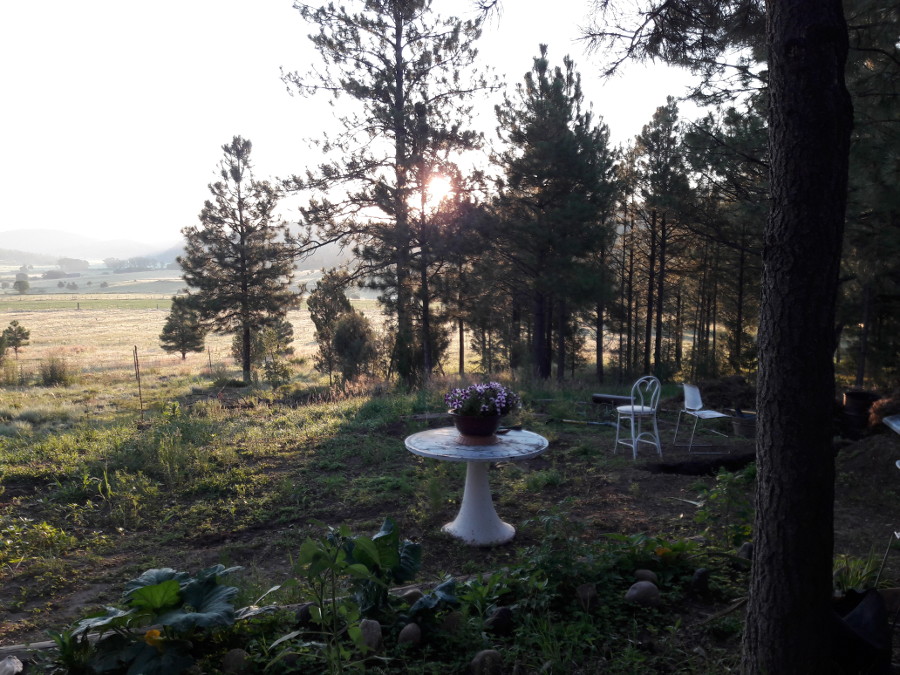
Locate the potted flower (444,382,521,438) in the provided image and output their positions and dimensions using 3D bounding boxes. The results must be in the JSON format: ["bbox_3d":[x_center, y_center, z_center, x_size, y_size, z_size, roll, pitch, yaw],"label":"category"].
[{"bbox_3d":[0.245,0.555,5.500,0.540,0.400,0.480,0,4,0],"label":"potted flower"}]

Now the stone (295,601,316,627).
[{"bbox_3d":[-0.794,1.512,3.974,0.104,0.118,0.105,0,4,0],"label":"stone"}]

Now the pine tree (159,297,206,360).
[{"bbox_3d":[-16.902,-0.569,46.000,2.950,4.050,2.900,0,4,0],"label":"pine tree"}]

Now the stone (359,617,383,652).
[{"bbox_3d":[-0.411,1.541,3.765,0.130,0.191,0.104,0,5,0],"label":"stone"}]

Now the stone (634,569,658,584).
[{"bbox_3d":[1.223,1.509,4.529,0.155,0.130,0.132,0,5,0],"label":"stone"}]

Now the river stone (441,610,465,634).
[{"bbox_3d":[0.013,1.512,3.862,0.121,0.115,0.112,0,4,0],"label":"river stone"}]

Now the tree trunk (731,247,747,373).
[{"bbox_3d":[7.344,-0.712,18.500,0.200,3.300,0.200,0,4,0],"label":"tree trunk"}]

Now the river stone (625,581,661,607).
[{"bbox_3d":[1.141,1.518,4.314,0.213,0.147,0.171,0,5,0],"label":"river stone"}]

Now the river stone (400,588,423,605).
[{"bbox_3d":[-0.216,1.545,4.319,0.160,0.092,0.136,0,5,0],"label":"river stone"}]

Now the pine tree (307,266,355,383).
[{"bbox_3d":[-2.849,-0.229,17.384,1.106,2.824,1.106,0,5,0],"label":"pine tree"}]

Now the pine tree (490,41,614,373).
[{"bbox_3d":[2.656,-3.053,18.161,3.151,8.268,3.151,0,5,0],"label":"pine tree"}]

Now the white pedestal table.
[{"bbox_3d":[0.210,1.179,5.740,1.125,0.730,1.125,0,5,0],"label":"white pedestal table"}]

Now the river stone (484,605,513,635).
[{"bbox_3d":[0.263,1.501,3.862,0.151,0.134,0.135,0,4,0],"label":"river stone"}]

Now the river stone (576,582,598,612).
[{"bbox_3d":[0.785,1.484,4.154,0.119,0.155,0.130,0,4,0],"label":"river stone"}]

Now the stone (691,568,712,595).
[{"bbox_3d":[1.526,1.492,4.434,0.128,0.179,0.115,0,5,0],"label":"stone"}]

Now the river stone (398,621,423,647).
[{"bbox_3d":[-0.203,1.523,3.746,0.117,0.121,0.113,0,4,0],"label":"river stone"}]

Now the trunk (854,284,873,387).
[{"bbox_3d":[8.804,-0.064,15.500,0.190,2.200,0.190,4,4,0],"label":"trunk"}]

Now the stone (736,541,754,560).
[{"bbox_3d":[2.025,1.465,4.971,0.143,0.145,0.129,0,5,0],"label":"stone"}]

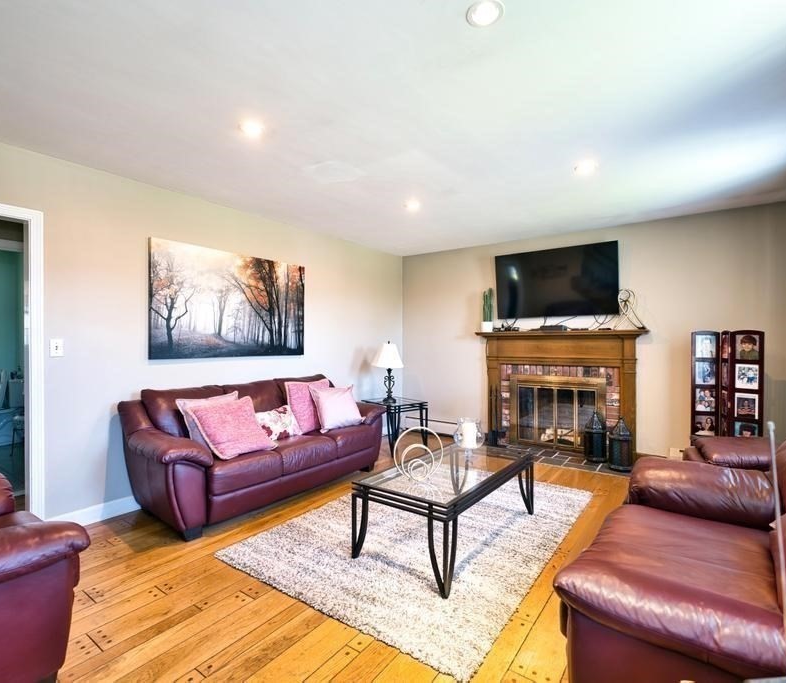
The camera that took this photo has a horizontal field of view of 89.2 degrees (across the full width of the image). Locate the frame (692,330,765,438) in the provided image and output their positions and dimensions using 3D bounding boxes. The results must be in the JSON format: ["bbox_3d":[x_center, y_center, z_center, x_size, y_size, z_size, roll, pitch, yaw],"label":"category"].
[{"bbox_3d":[2.787,0.580,3.321,0.460,1.330,0.310,0,0,37],"label":"frame"}]

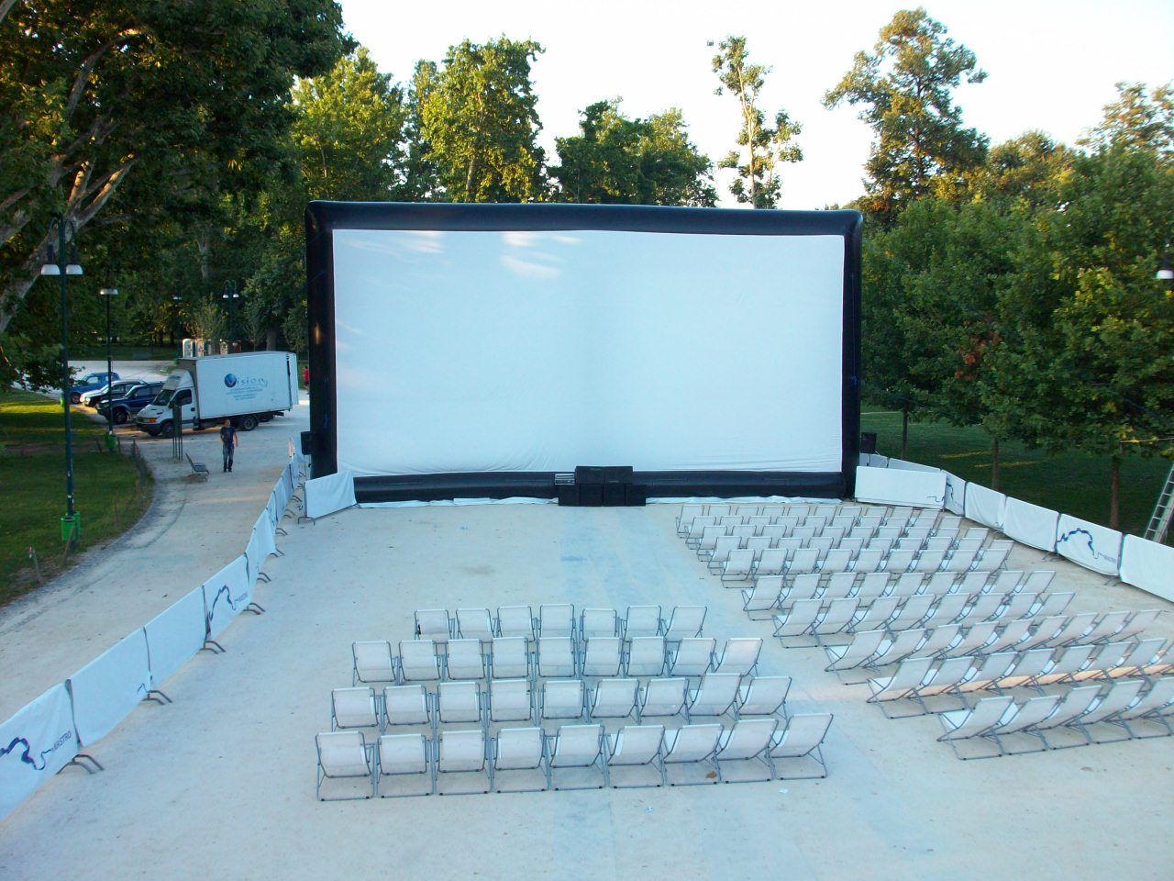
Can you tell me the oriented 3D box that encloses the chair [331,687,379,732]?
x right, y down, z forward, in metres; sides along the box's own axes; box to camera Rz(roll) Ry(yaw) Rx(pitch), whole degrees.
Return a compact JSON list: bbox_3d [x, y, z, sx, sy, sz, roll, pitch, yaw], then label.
[{"bbox_3d":[-2.858,3.305,14.289,0.615,0.819,0.849,-1,6,-8],"label":"chair"}]

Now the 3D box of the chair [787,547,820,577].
[{"bbox_3d":[4.265,2.465,22.768,0.615,0.819,0.849,0,6,-3],"label":"chair"}]

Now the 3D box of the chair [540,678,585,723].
[{"bbox_3d":[-0.316,3.444,15.281,0.625,0.811,0.890,0,7,-3],"label":"chair"}]

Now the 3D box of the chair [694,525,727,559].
[{"bbox_3d":[2.768,2.221,25.462,0.621,0.820,0.925,0,6,-4],"label":"chair"}]

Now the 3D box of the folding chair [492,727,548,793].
[{"bbox_3d":[-0.789,3.600,13.446,0.640,0.854,0.953,-1,7,-7],"label":"folding chair"}]

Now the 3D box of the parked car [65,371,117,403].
[{"bbox_3d":[-28.303,-3.015,65.633,1.580,1.660,3.550,5,8,32],"label":"parked car"}]

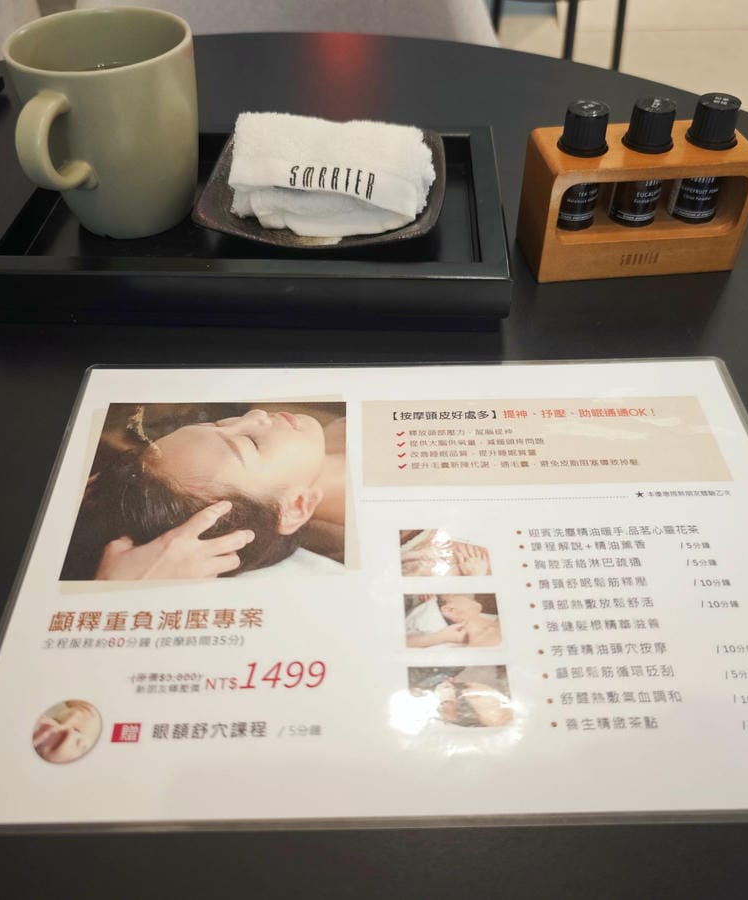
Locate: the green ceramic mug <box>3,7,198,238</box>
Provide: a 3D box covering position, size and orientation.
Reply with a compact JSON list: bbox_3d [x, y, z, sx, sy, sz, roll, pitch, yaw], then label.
[{"bbox_3d":[-0.138,-0.161,0.416,0.090,0.092,0.114,15,49,14],"label":"green ceramic mug"}]

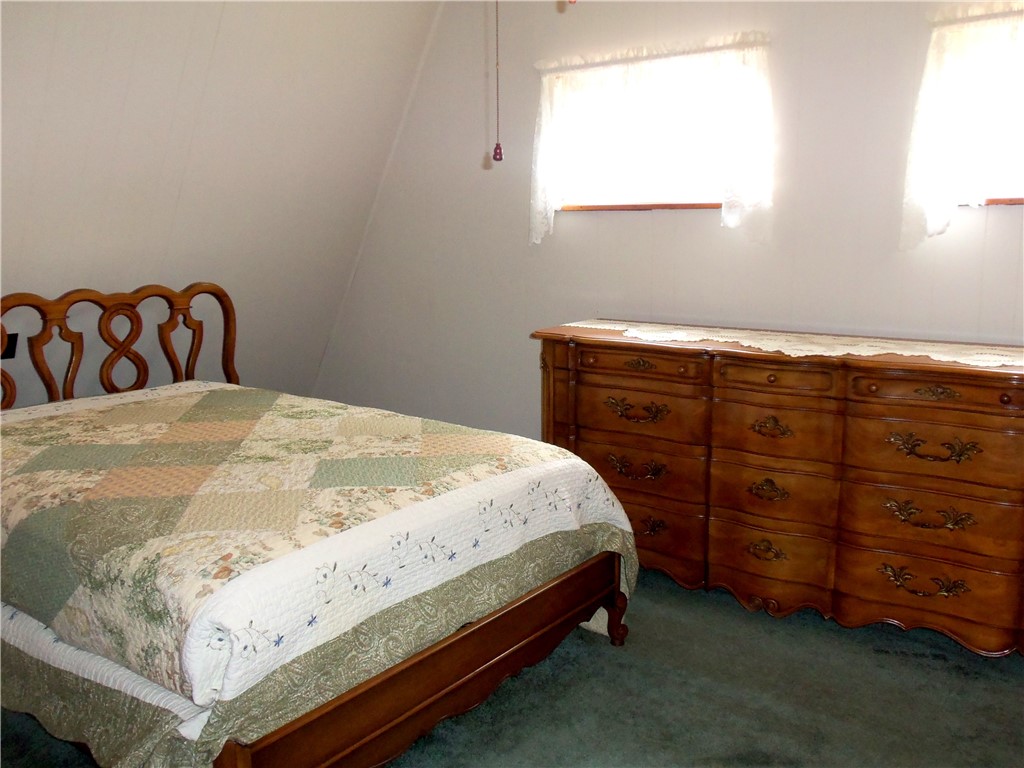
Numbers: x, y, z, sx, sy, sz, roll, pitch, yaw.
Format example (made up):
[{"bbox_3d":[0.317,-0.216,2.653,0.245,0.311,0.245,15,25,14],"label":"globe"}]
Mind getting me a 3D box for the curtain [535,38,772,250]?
[{"bbox_3d":[0.534,-0.971,3.457,1.069,0.746,0.090,7,13,36],"label":"curtain"}]

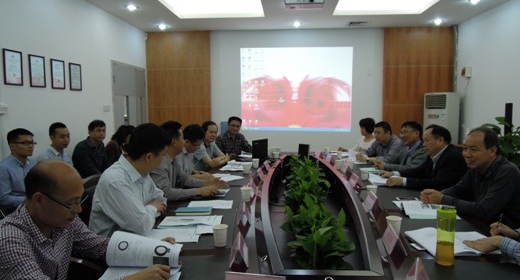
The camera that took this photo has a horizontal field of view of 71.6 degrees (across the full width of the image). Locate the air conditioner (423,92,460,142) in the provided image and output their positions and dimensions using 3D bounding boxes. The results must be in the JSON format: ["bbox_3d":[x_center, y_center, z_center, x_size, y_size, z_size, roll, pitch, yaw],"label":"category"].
[{"bbox_3d":[3.123,-0.003,6.258,0.310,1.640,0.465,-3,6,-27],"label":"air conditioner"}]

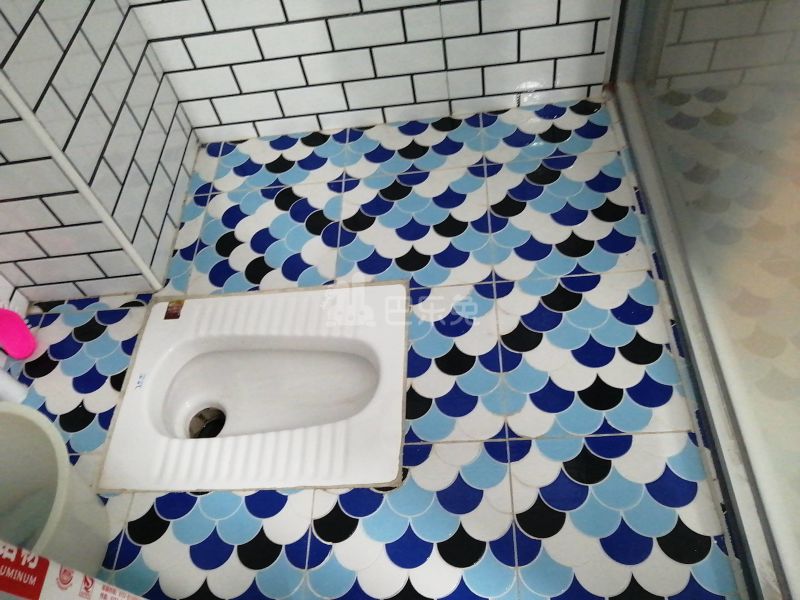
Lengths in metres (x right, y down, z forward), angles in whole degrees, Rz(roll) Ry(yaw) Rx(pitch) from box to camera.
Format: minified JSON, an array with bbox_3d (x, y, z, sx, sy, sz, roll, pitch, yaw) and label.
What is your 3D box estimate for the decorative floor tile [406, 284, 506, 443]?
[{"bbox_3d":[0.091,0.099,1.023,0.160,0.010,0.298,-4,55,7],"label":"decorative floor tile"}]

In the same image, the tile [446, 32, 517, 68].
[{"bbox_3d":[0.170,-0.520,1.248,0.149,0.071,0.010,-4,55,7],"label":"tile"}]

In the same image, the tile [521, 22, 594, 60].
[{"bbox_3d":[0.324,-0.536,1.240,0.150,0.071,0.009,-4,54,7],"label":"tile"}]

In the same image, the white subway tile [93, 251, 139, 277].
[{"bbox_3d":[-0.547,-0.072,1.157,0.073,0.071,0.009,-4,54,7],"label":"white subway tile"}]

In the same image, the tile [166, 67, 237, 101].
[{"bbox_3d":[-0.431,-0.482,1.332,0.144,0.071,0.009,-4,54,7],"label":"tile"}]

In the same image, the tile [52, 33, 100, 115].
[{"bbox_3d":[-0.537,-0.372,0.994,0.010,0.071,0.148,-4,55,7],"label":"tile"}]

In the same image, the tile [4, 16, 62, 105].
[{"bbox_3d":[-0.548,-0.357,0.893,0.009,0.071,0.150,-5,54,6],"label":"tile"}]

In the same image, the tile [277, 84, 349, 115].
[{"bbox_3d":[-0.195,-0.452,1.353,0.149,0.071,0.010,-4,55,7],"label":"tile"}]

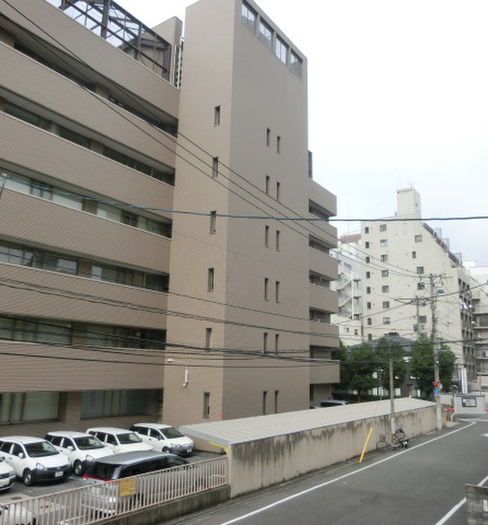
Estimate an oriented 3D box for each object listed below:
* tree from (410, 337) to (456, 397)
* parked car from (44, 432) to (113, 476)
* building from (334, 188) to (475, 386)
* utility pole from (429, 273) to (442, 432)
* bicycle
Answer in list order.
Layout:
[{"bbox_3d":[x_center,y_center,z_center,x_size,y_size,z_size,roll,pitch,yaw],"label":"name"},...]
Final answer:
[{"bbox_3d":[22.634,13.304,57.810,5.400,8.666,5.400,-8,-15,34],"label":"tree"},{"bbox_3d":[-7.803,8.918,22.924,4.395,1.500,1.695,-9,-15,37],"label":"parked car"},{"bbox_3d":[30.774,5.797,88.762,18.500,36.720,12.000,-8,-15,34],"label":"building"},{"bbox_3d":[16.363,7.517,41.423,0.360,13.200,0.360,-7,-15,36],"label":"utility pole"},{"bbox_3d":[9.456,11.310,31.008,1.800,1.150,0.600,1,-12,0],"label":"bicycle"}]

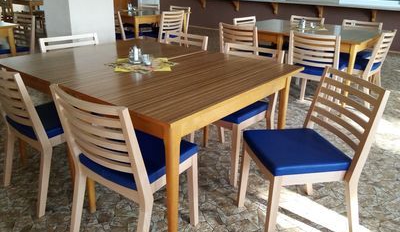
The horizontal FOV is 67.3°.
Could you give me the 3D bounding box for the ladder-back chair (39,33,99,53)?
[{"bbox_3d":[-0.971,-0.224,2.552,0.465,0.840,0.505,-18,29,-36],"label":"ladder-back chair"}]

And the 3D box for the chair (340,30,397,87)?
[{"bbox_3d":[1.720,-0.493,3.238,0.505,0.840,0.465,21,30,39],"label":"chair"}]

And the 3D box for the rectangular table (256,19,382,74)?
[{"bbox_3d":[1.276,-0.689,3.762,1.550,0.770,1.170,20,30,38],"label":"rectangular table"}]

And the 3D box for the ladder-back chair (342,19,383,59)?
[{"bbox_3d":[1.880,-0.744,3.812,0.530,0.840,0.465,-19,30,-39],"label":"ladder-back chair"}]

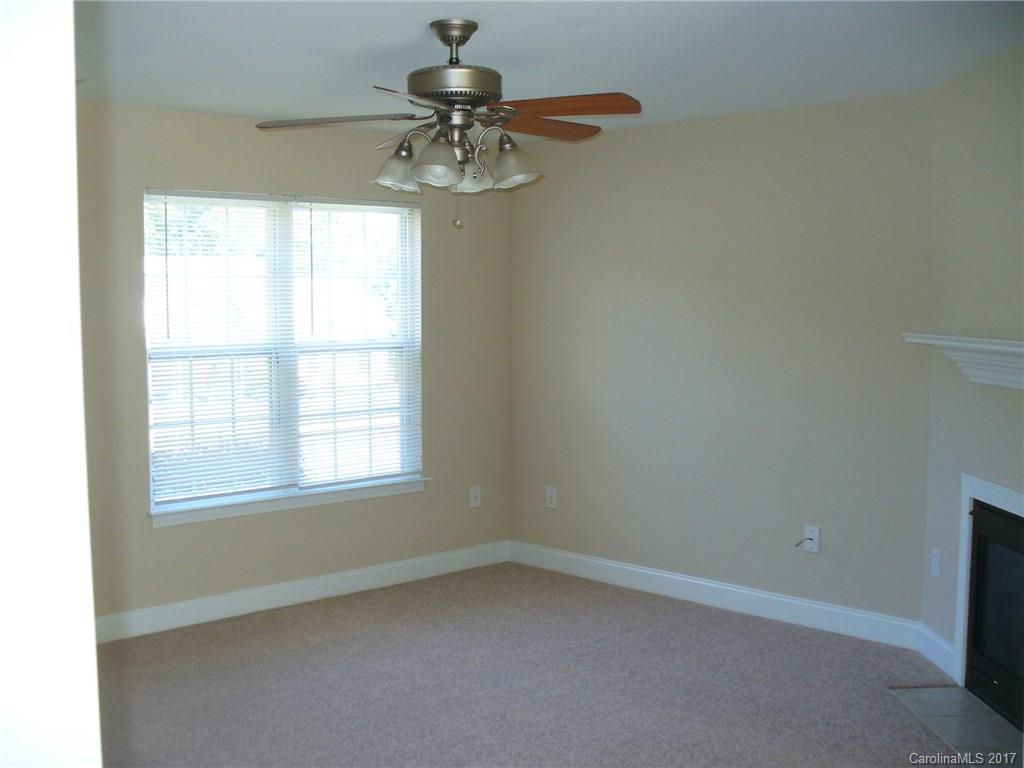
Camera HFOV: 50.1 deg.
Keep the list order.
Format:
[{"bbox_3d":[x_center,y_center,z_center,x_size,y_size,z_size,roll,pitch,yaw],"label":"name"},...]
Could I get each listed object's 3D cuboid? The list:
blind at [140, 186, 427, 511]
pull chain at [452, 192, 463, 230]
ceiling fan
[{"bbox_3d":[-1.102,-0.163,5.554,1.530,1.541,0.120,-4,6,-38],"label":"blind"},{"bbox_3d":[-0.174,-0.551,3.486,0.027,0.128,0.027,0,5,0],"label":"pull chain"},{"bbox_3d":[-0.189,-0.877,3.468,1.280,0.522,1.280,0,5,0],"label":"ceiling fan"}]

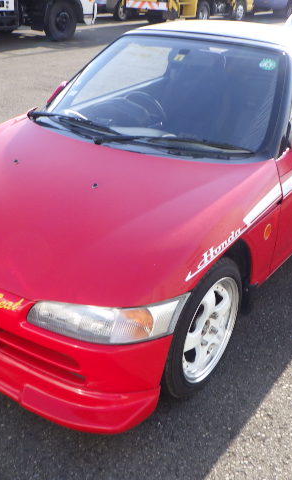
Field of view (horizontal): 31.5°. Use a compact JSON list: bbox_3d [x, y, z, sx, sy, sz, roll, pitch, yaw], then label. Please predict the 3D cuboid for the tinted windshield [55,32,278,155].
[{"bbox_3d":[0.104,-0.697,2.380,1.230,0.100,0.670,18,65,32],"label":"tinted windshield"}]

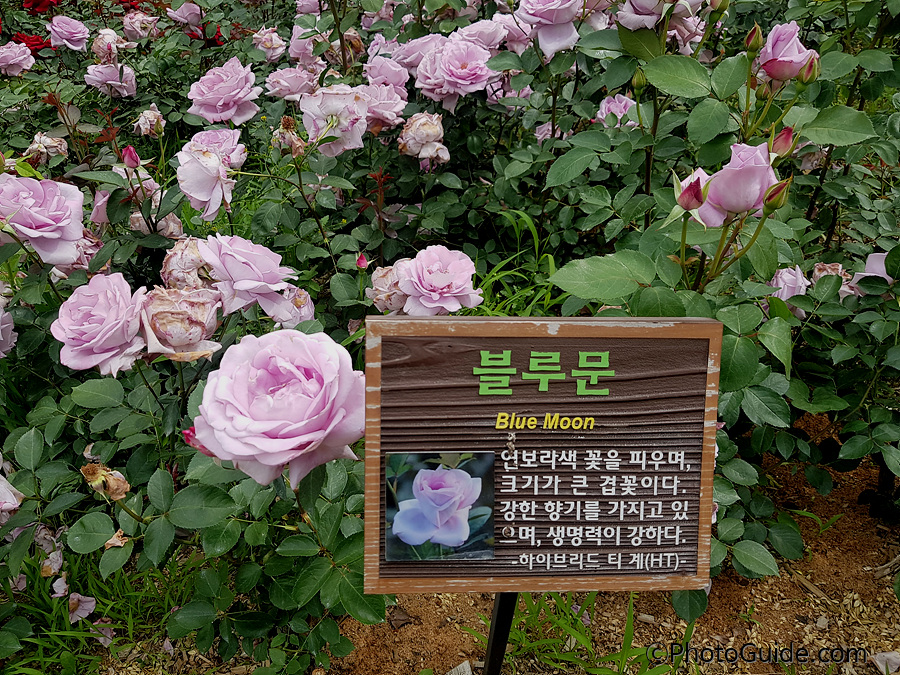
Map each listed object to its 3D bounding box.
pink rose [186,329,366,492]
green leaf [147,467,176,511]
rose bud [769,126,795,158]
[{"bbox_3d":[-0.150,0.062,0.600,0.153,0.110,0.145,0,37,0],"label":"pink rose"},{"bbox_3d":[-0.306,0.164,0.720,0.032,0.012,0.054,-18,61,-11],"label":"green leaf"},{"bbox_3d":[0.314,-0.185,0.640,0.023,0.031,0.023,27,27,24],"label":"rose bud"}]

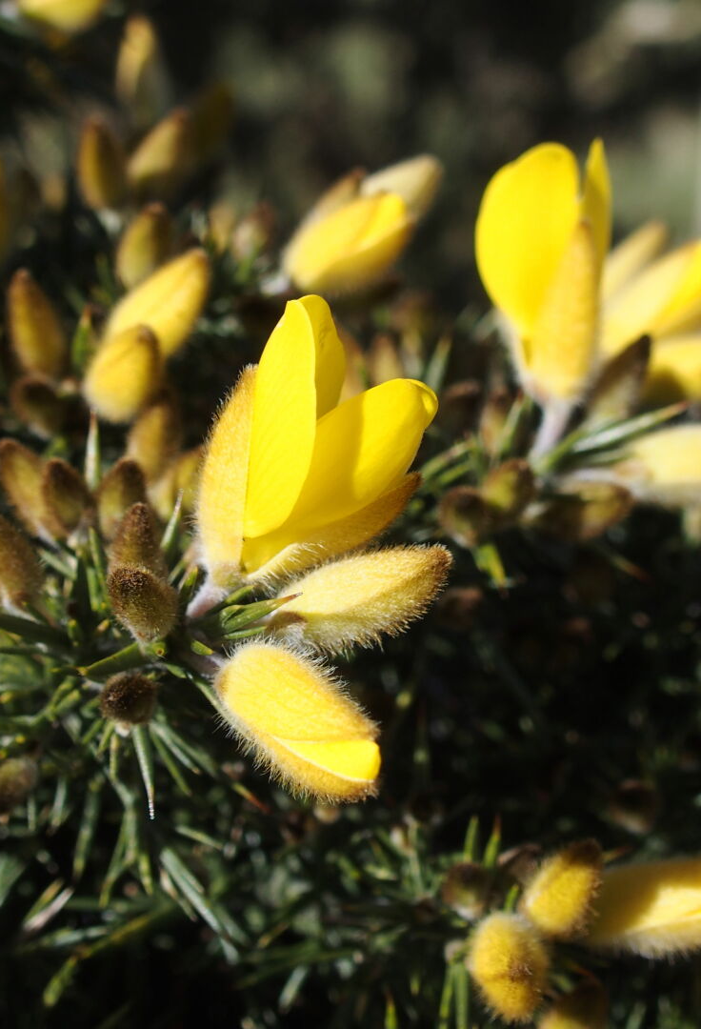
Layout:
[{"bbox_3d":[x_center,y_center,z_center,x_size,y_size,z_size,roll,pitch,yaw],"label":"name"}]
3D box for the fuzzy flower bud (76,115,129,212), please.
[{"bbox_3d":[-0.026,-0.036,0.172,0.005,0.010,0.005,-8,9,0],"label":"fuzzy flower bud"}]

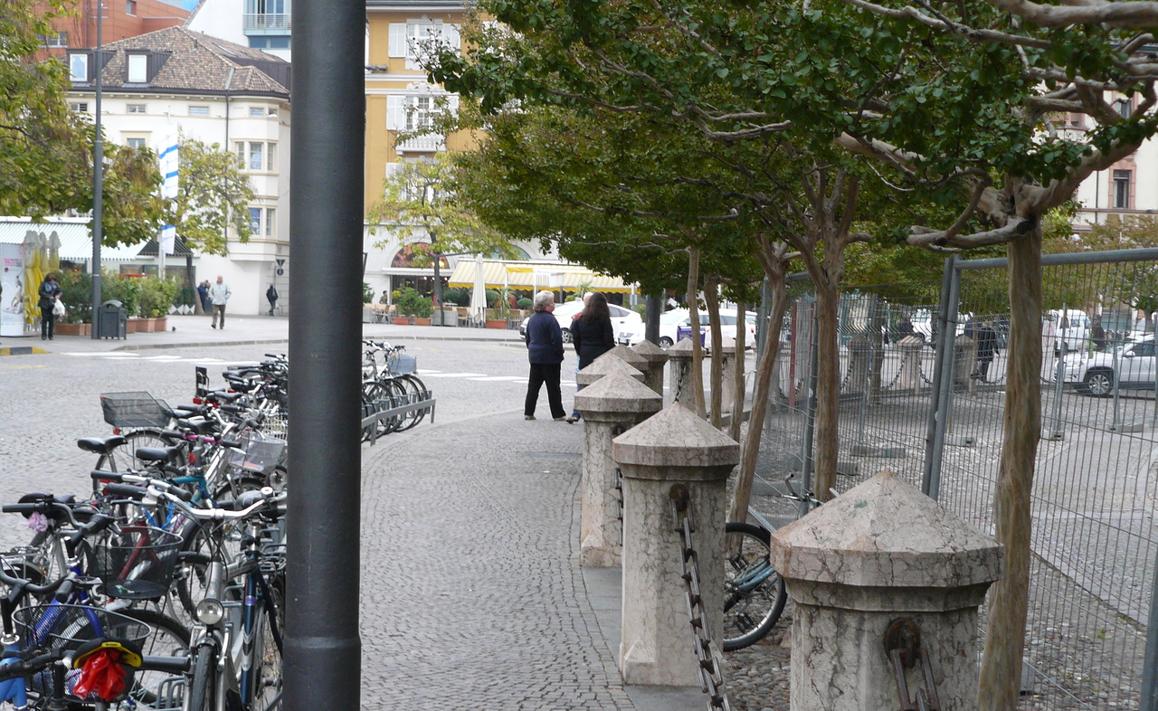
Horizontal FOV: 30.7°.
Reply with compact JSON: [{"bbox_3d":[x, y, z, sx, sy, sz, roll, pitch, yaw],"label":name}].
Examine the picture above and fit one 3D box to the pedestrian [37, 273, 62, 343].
[{"bbox_3d":[-12.735,-1.171,50.800,0.550,1.640,0.400,1,2,-20],"label":"pedestrian"}]

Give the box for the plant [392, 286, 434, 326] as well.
[{"bbox_3d":[-7.641,-2.290,97.000,1.800,1.820,1.000,1,2,0],"label":"plant"}]

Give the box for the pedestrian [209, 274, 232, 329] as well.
[{"bbox_3d":[-11.418,-1.697,67.000,0.620,1.740,0.450,1,3,3],"label":"pedestrian"}]

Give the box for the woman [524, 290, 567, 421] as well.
[{"bbox_3d":[-0.433,0.006,26.900,0.460,1.640,0.520,-1,4,-45],"label":"woman"}]

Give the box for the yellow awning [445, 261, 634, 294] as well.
[{"bbox_3d":[-1.662,-3.660,98.000,9.000,1.400,2.100,2,2,11],"label":"yellow awning"}]

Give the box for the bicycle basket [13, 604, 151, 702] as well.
[{"bbox_3d":[-1.148,0.692,4.850,0.270,0.200,0.340,3,2,40],"label":"bicycle basket"}]

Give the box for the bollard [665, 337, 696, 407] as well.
[{"bbox_3d":[1.439,0.346,28.517,0.530,1.170,0.530,1,2,9],"label":"bollard"}]

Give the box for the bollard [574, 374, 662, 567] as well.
[{"bbox_3d":[0.227,0.633,12.130,0.500,1.090,0.500,1,3,-3],"label":"bollard"}]

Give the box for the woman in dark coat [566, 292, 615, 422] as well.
[{"bbox_3d":[0.171,0.035,27.400,0.560,1.700,0.360,1,2,-9],"label":"woman in dark coat"}]

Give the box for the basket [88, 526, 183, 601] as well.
[{"bbox_3d":[-1.426,0.670,6.800,0.270,0.200,0.340,0,6,-10],"label":"basket"}]

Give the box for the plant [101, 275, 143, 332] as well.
[{"bbox_3d":[-13.210,-1.506,61.000,1.200,1.680,1.000,1,2,0],"label":"plant"}]

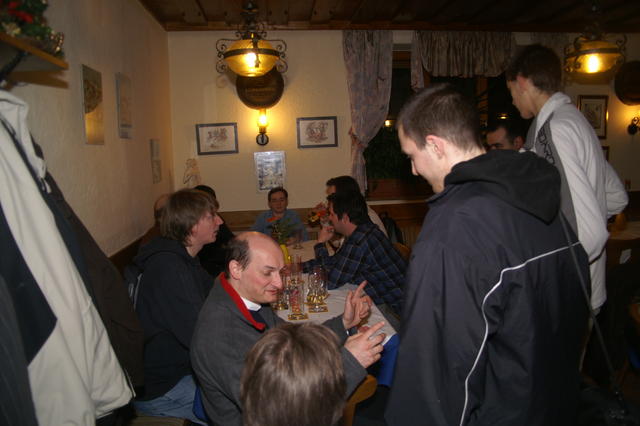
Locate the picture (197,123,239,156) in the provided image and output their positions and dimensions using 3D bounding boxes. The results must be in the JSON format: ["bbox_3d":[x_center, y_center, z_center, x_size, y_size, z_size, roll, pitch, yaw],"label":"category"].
[{"bbox_3d":[-0.931,-0.671,4.369,0.365,0.275,0.025,-2,8,-5],"label":"picture"}]

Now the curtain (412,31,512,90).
[{"bbox_3d":[1.346,-1.462,4.573,0.998,0.541,0.120,-3,8,-6],"label":"curtain"}]

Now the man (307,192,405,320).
[{"bbox_3d":[0.225,0.519,2.700,0.680,1.290,0.490,-1,8,8],"label":"man"}]

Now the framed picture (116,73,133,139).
[{"bbox_3d":[-1.187,-0.645,2.930,0.020,0.383,0.286,-3,8,-6],"label":"framed picture"}]

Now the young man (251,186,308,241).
[{"bbox_3d":[-0.361,0.365,4.128,0.520,1.200,0.720,-2,8,-5],"label":"young man"}]

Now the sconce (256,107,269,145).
[{"bbox_3d":[-0.515,-0.777,4.334,0.118,0.335,0.140,-2,8,-5],"label":"sconce"}]

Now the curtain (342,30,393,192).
[{"bbox_3d":[0.464,-0.922,4.546,0.471,1.552,0.120,-3,8,-6],"label":"curtain"}]

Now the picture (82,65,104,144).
[{"bbox_3d":[-1.131,-0.537,2.426,0.020,0.385,0.255,-2,8,-5],"label":"picture"}]

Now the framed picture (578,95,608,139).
[{"bbox_3d":[2.671,-0.934,4.689,0.315,0.419,0.025,-2,8,-5],"label":"framed picture"}]

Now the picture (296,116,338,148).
[{"bbox_3d":[-0.017,-0.741,4.450,0.376,0.281,0.025,-2,8,-5],"label":"picture"}]

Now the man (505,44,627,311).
[{"bbox_3d":[0.974,0.312,1.893,0.440,1.860,0.490,4,10,37],"label":"man"}]

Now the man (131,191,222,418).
[{"bbox_3d":[-0.423,0.579,2.092,0.770,1.360,0.520,-5,9,-21],"label":"man"}]

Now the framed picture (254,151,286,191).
[{"bbox_3d":[-0.467,-0.400,4.573,0.280,0.374,0.020,-3,8,-6],"label":"framed picture"}]

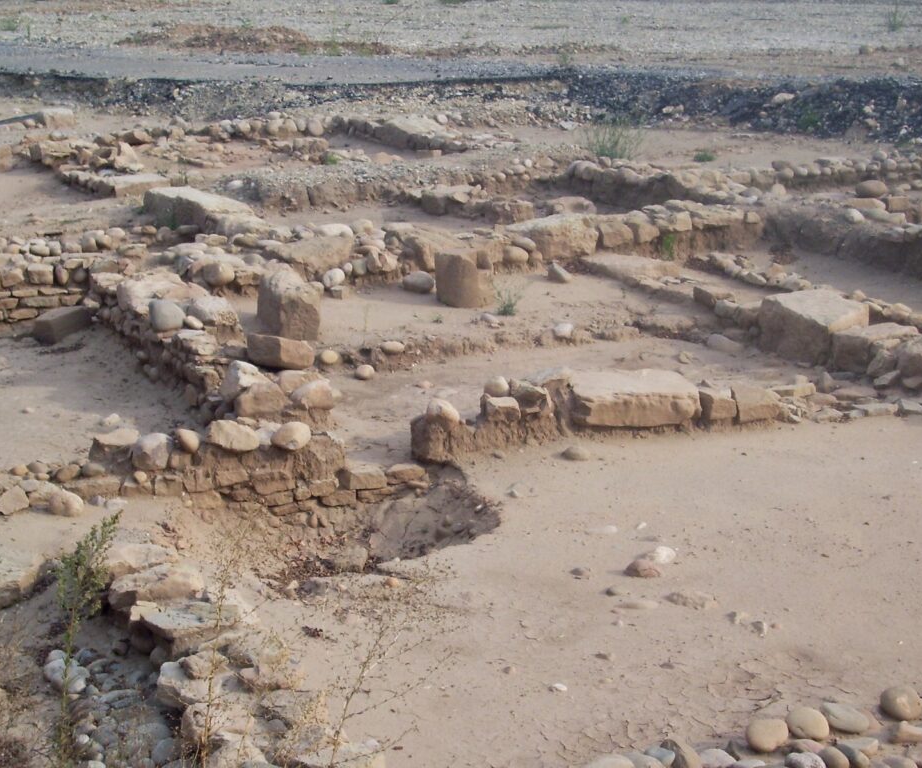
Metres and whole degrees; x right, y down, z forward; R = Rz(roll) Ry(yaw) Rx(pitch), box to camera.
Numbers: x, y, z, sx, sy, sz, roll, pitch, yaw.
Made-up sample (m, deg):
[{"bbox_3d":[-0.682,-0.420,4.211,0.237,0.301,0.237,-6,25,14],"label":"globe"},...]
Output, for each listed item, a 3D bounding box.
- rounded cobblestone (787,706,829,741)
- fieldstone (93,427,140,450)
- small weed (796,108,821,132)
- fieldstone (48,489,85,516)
[{"bbox_3d":[1.482,1.448,7.820,0.185,0.130,0.165,0,17,0],"label":"rounded cobblestone"},{"bbox_3d":[-2.023,0.287,10.748,0.265,0.120,0.210,0,15,0],"label":"fieldstone"},{"bbox_3d":[3.965,-3.007,20.927,0.300,0.250,0.280,0,17,0],"label":"small weed"},{"bbox_3d":[-2.386,0.716,11.100,0.230,0.150,0.180,-3,17,-10],"label":"fieldstone"}]

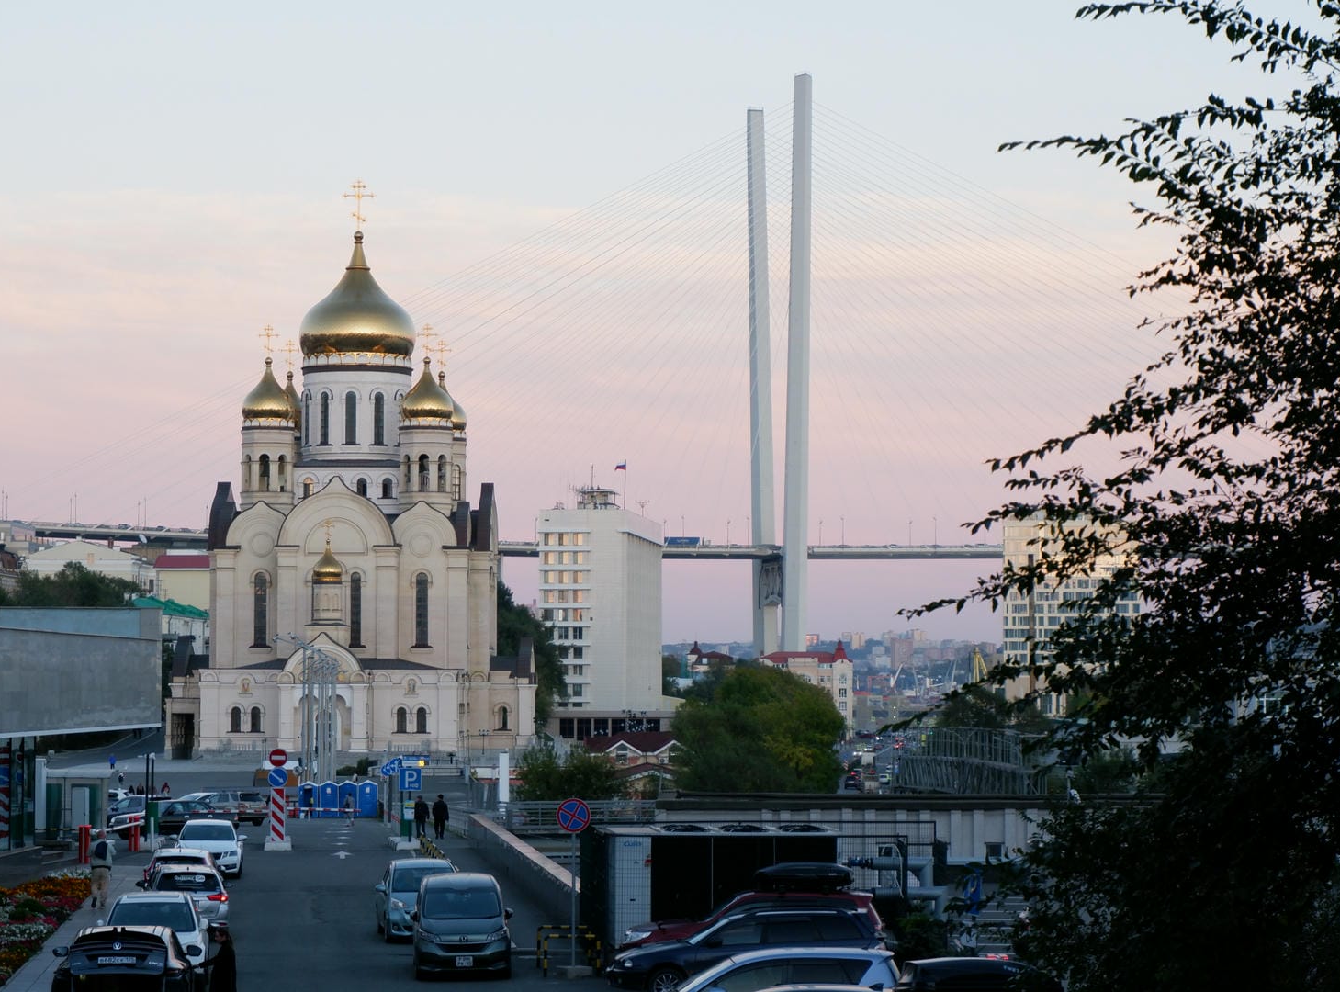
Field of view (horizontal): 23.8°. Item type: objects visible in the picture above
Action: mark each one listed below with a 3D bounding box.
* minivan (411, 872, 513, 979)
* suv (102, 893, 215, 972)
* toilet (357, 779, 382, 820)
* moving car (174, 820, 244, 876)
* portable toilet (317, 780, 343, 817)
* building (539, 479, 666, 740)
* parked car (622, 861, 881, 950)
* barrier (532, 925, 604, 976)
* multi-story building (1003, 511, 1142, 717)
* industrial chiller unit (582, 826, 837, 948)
[{"bbox_3d":[-3.844,7.883,58.833,1.700,1.730,4.300,0,-3,-6],"label":"minivan"},{"bbox_3d":[-9.128,7.698,56.240,1.820,1.530,4.500,0,-3,-7],"label":"suv"},{"bbox_3d":[-17.440,17.486,183.883,1.140,2.220,1.180,0,-3,-6],"label":"toilet"},{"bbox_3d":[-12.101,9.247,83.396,1.810,1.470,4.600,0,-3,-7],"label":"moving car"},{"bbox_3d":[-19.718,17.486,183.883,1.140,2.220,1.180,0,-3,-6],"label":"portable toilet"},{"bbox_3d":[-12.523,23.632,602.489,16.000,45.000,55.000,0,-3,6],"label":"building"},{"bbox_3d":[1.416,7.569,56.348,4.500,1.900,1.800,0,-3,-7],"label":"parked car"},{"bbox_3d":[-1.804,8.118,56.816,1.050,0.760,1.750,0,-3,-7],"label":"barrier"},{"bbox_3d":[108.861,32.669,861.590,37.000,56.000,24.000,0,-3,0],"label":"multi-story building"},{"bbox_3d":[0.970,7.430,60.700,4.350,2.250,2.200,0,-3,-5],"label":"industrial chiller unit"}]

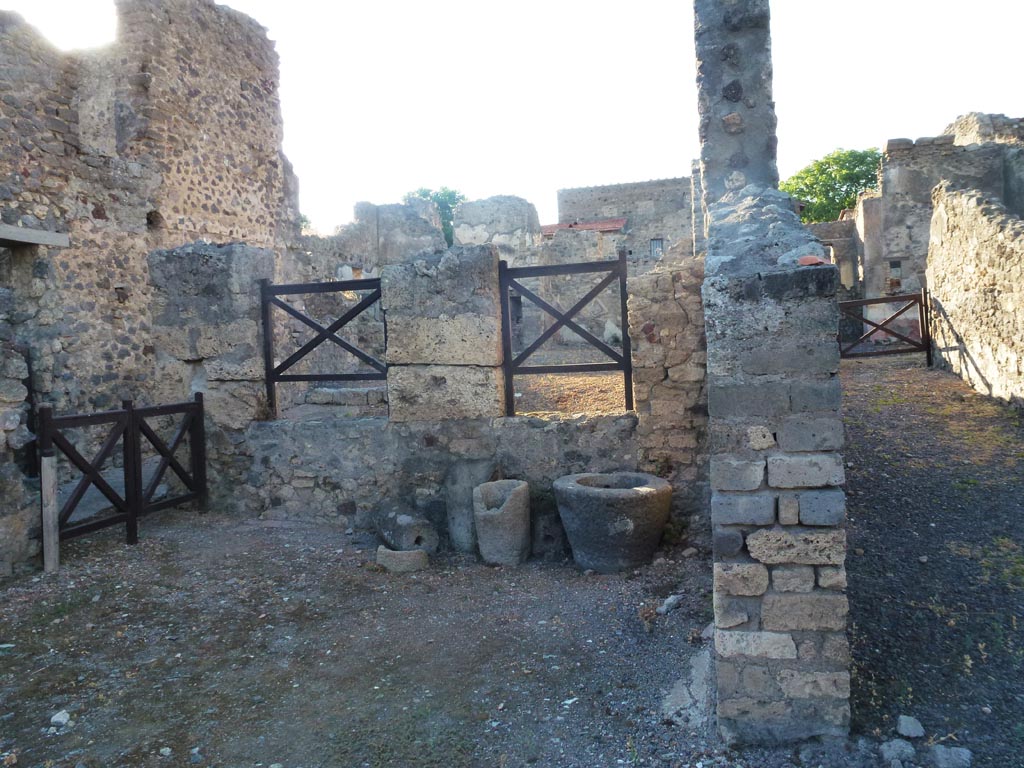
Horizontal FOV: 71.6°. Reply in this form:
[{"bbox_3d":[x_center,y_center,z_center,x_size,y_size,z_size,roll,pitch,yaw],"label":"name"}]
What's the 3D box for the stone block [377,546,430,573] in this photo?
[{"bbox_3d":[-0.798,1.265,5.197,0.360,0.160,0.230,-2,2,14],"label":"stone block"}]

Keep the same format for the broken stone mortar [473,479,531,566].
[{"bbox_3d":[-0.071,1.023,5.310,0.410,0.580,0.400,-2,2,0],"label":"broken stone mortar"}]

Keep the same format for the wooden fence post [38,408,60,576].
[{"bbox_3d":[-3.539,0.811,5.397,0.085,1.260,0.085,-2,2,14],"label":"wooden fence post"}]

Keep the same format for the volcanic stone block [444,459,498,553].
[{"bbox_3d":[-0.342,0.943,5.737,0.400,0.730,0.280,-2,2,14],"label":"volcanic stone block"}]

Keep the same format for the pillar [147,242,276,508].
[{"bbox_3d":[-3.098,-0.068,7.371,1.030,2.720,0.550,-2,2,14],"label":"pillar"}]

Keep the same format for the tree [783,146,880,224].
[{"bbox_3d":[14.066,-6.518,29.856,6.000,8.000,6.000,-2,2,14],"label":"tree"}]

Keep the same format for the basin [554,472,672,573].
[{"bbox_3d":[0.779,0.994,5.210,0.840,0.580,0.840,-2,2,14],"label":"basin"}]

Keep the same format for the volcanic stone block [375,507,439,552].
[{"bbox_3d":[-0.841,1.121,5.774,0.480,0.350,0.400,-2,2,-6],"label":"volcanic stone block"}]

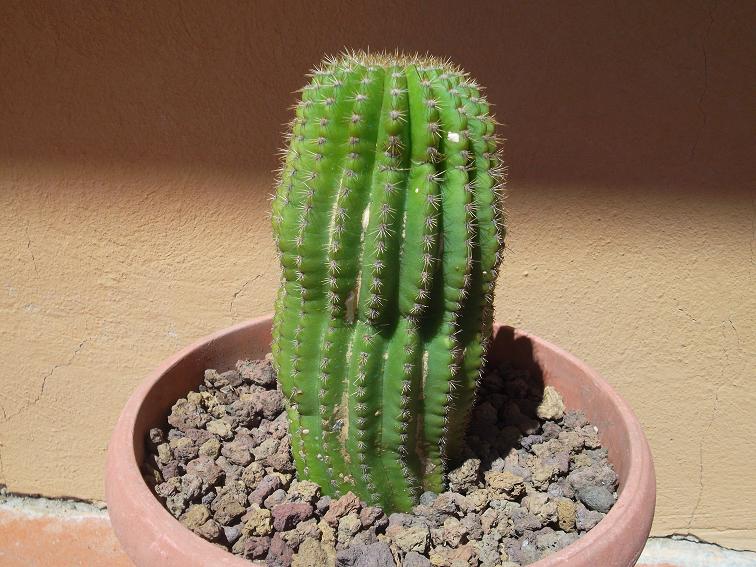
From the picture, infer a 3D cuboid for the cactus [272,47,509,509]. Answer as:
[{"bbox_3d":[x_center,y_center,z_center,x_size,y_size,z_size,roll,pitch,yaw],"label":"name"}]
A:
[{"bbox_3d":[0.006,-0.003,0.515,0.145,0.271,0.145,2,24,0],"label":"cactus"}]

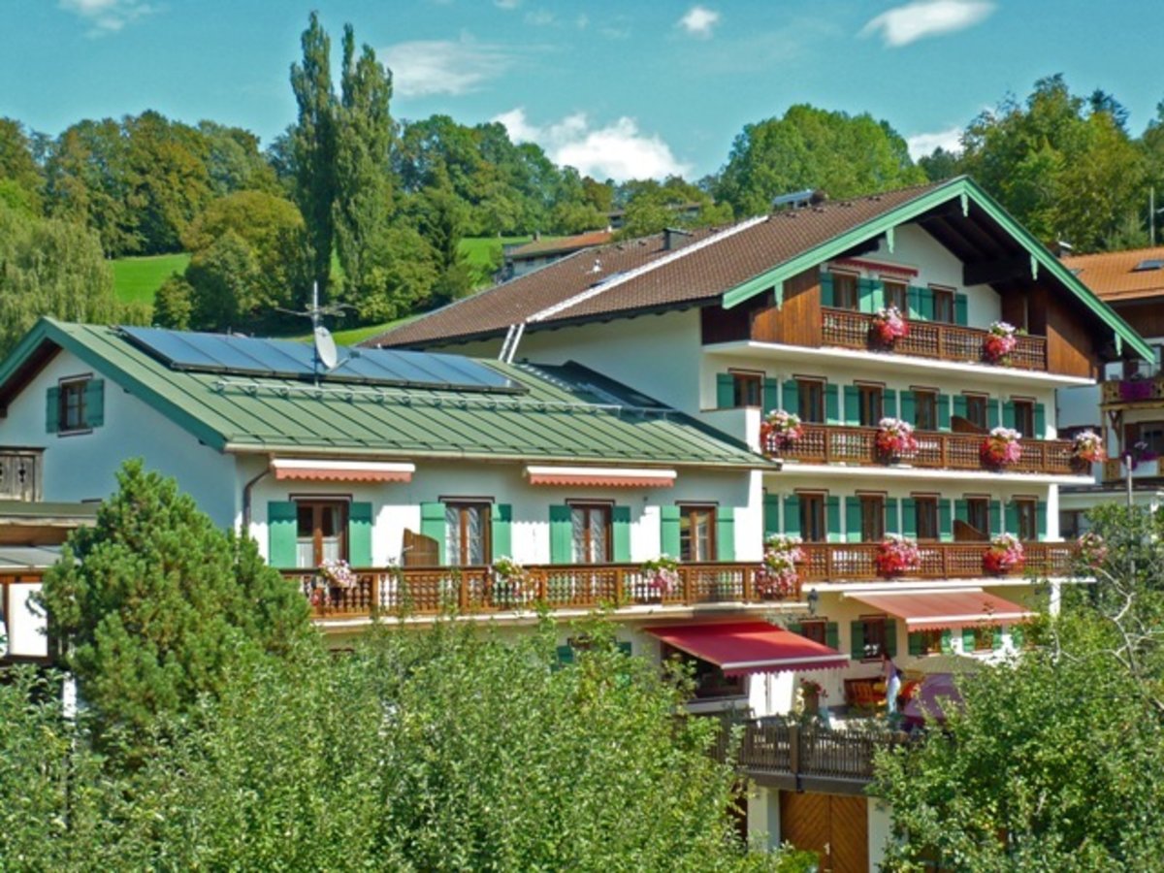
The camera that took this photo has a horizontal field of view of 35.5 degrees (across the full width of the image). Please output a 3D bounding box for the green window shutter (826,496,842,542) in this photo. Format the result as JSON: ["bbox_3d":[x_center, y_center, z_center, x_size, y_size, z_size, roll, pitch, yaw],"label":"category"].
[{"bbox_3d":[6.196,2.494,44.605,0.530,2.000,0.050,3,-4,-43],"label":"green window shutter"}]

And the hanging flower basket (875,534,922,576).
[{"bbox_3d":[7.615,2.857,43.660,1.100,1.030,0.880,3,-5,-43],"label":"hanging flower basket"}]

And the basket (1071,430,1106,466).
[{"bbox_3d":[13.880,0.319,49.730,0.980,1.000,0.820,3,-5,-43],"label":"basket"}]

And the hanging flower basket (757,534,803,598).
[{"bbox_3d":[4.295,2.804,39.316,0.891,1.366,0.743,3,-4,-43],"label":"hanging flower basket"}]

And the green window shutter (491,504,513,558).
[{"bbox_3d":[-1.564,2.366,36.346,0.578,2.016,0.063,3,-5,-44],"label":"green window shutter"}]

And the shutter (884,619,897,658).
[{"bbox_3d":[7.798,5.085,45.806,0.480,0.940,0.050,3,-5,-43],"label":"shutter"}]

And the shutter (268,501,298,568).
[{"bbox_3d":[-5.264,2.161,31.941,0.570,2.000,0.050,3,-5,-43],"label":"shutter"}]

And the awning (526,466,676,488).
[{"bbox_3d":[0.371,0.841,37.045,4.220,0.370,0.420,3,-4,-43],"label":"awning"}]

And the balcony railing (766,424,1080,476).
[{"bbox_3d":[8.890,0.405,47.462,14.227,0.976,1.470,3,-5,-44],"label":"balcony railing"}]

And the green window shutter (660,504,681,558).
[{"bbox_3d":[1.982,2.544,39.720,0.609,2.027,0.063,3,-5,-44],"label":"green window shutter"}]

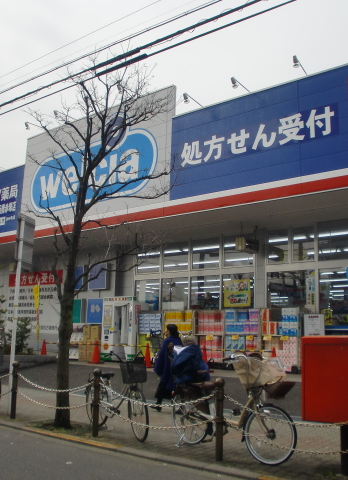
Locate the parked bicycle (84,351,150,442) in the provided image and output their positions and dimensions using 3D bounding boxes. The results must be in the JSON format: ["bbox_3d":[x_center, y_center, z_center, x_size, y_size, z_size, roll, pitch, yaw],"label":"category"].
[{"bbox_3d":[-0.728,2.081,7.031,0.550,1.060,1.780,9,-13,-34],"label":"parked bicycle"}]

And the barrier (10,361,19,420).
[{"bbox_3d":[-2.459,2.327,8.052,0.110,0.873,0.110,-7,-14,39],"label":"barrier"}]

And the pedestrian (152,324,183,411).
[{"bbox_3d":[-0.121,2.317,9.455,0.450,1.528,0.480,-4,-11,25],"label":"pedestrian"}]

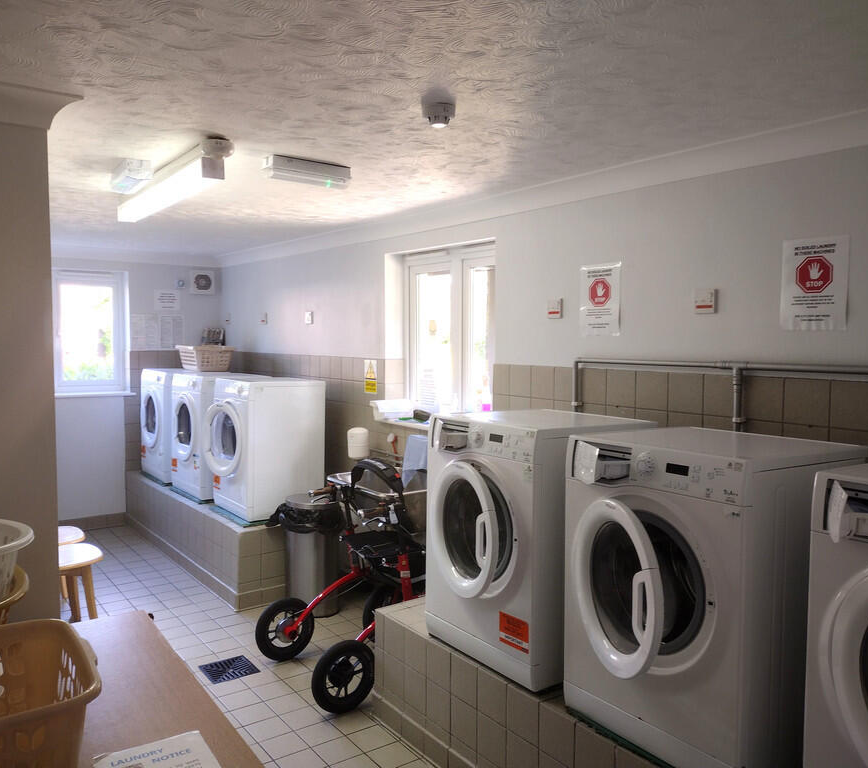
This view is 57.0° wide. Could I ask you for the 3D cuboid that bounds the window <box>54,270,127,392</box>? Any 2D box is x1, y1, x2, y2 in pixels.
[{"bbox_3d":[-2.807,-0.418,6.520,0.620,0.970,0.100,-2,4,-35],"label":"window"}]

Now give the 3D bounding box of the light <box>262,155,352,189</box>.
[{"bbox_3d":[-0.496,-0.821,3.119,0.345,0.072,0.098,-2,4,-40],"label":"light"}]

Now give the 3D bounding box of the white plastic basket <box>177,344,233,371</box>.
[{"bbox_3d":[-1.785,-0.206,6.230,0.310,0.200,0.460,-2,4,-35],"label":"white plastic basket"}]

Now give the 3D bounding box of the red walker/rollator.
[{"bbox_3d":[-0.340,0.876,3.785,0.860,1.000,0.680,-2,4,-32],"label":"red walker/rollator"}]

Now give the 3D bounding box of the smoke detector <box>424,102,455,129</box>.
[{"bbox_3d":[0.013,-0.784,2.355,0.100,0.052,0.100,0,3,0],"label":"smoke detector"}]

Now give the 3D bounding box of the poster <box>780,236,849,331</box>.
[{"bbox_3d":[1.230,-0.322,2.585,0.008,0.298,0.220,-2,4,-35],"label":"poster"}]

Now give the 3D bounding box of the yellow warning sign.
[{"bbox_3d":[-0.383,-0.043,4.859,0.006,0.200,0.152,-2,4,-35],"label":"yellow warning sign"}]

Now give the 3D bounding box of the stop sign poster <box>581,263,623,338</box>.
[{"bbox_3d":[0.698,-0.351,3.353,0.008,0.298,0.220,-2,4,-35],"label":"stop sign poster"}]

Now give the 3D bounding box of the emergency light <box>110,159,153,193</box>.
[{"bbox_3d":[-1.252,-0.847,3.301,0.110,0.090,0.320,-2,4,-30],"label":"emergency light"}]

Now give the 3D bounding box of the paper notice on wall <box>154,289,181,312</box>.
[{"bbox_3d":[-2.226,-0.697,6.666,0.210,0.172,0.006,-2,4,-35],"label":"paper notice on wall"}]

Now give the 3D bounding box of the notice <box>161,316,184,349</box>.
[{"bbox_3d":[-2.198,-0.431,6.702,0.210,0.297,0.006,-2,4,-35],"label":"notice"}]

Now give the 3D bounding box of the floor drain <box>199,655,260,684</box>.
[{"bbox_3d":[-0.984,1.378,3.843,0.232,0.015,0.238,-2,4,-35],"label":"floor drain"}]

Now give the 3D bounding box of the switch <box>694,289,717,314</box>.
[{"bbox_3d":[0.976,-0.299,2.863,0.025,0.086,0.086,-2,4,-35],"label":"switch"}]

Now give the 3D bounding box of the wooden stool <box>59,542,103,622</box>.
[{"bbox_3d":[-1.948,1.121,4.190,0.380,0.450,0.390,-2,4,-35],"label":"wooden stool"}]

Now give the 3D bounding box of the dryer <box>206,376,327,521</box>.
[{"bbox_3d":[-1.071,0.384,5.029,0.555,0.825,0.595,-2,4,-35],"label":"dryer"}]

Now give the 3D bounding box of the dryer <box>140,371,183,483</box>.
[{"bbox_3d":[-2.015,0.334,6.532,0.570,0.850,0.598,-2,4,-35],"label":"dryer"}]

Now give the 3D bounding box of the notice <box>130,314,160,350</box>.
[{"bbox_3d":[-2.380,-0.424,6.577,0.213,0.297,0.006,-2,4,-35],"label":"notice"}]

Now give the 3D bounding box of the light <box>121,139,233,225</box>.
[{"bbox_3d":[-1.125,-0.811,3.324,0.085,0.125,1.280,-2,4,-33],"label":"light"}]

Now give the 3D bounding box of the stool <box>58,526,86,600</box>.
[{"bbox_3d":[-2.206,1.097,4.570,0.380,0.450,0.390,-2,4,-35],"label":"stool"}]

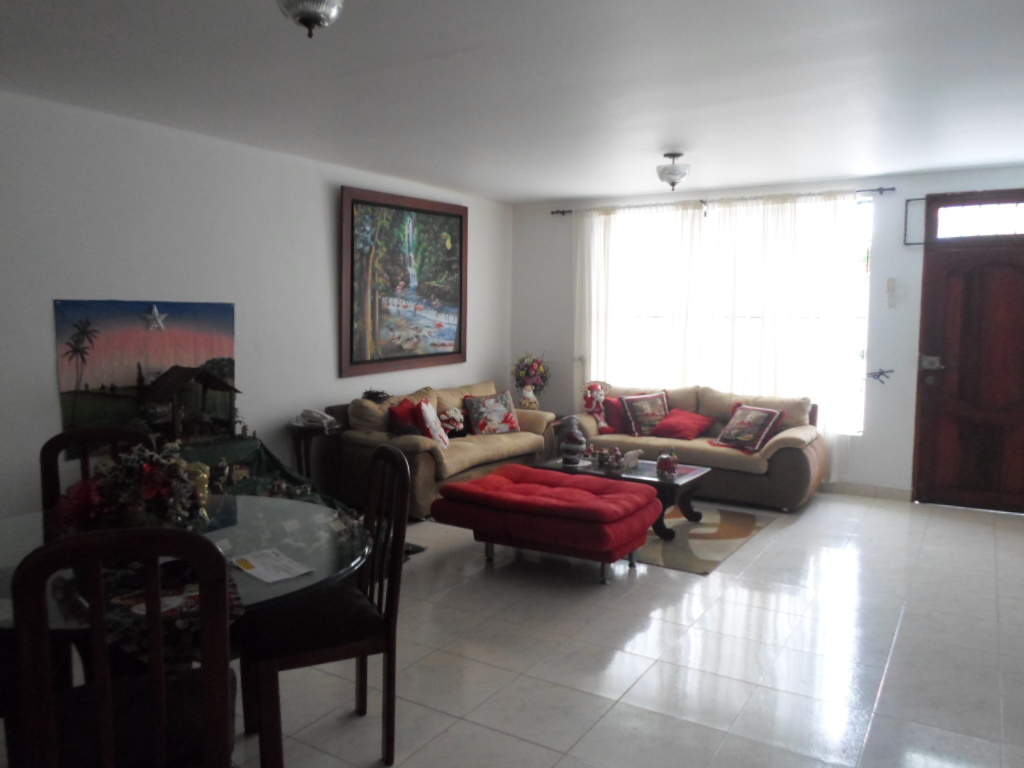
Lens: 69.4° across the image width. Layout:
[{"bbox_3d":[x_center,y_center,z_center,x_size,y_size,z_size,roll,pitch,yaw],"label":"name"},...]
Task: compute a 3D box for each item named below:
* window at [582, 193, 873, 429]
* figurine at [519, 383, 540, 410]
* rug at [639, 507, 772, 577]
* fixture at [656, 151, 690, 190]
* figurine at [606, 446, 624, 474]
[{"bbox_3d":[1.762,-0.617,6.708,2.632,2.005,0.120,3,5,29],"label":"window"},{"bbox_3d":[0.167,0.119,7.046,0.200,0.267,0.170,1,4,14],"label":"figurine"},{"bbox_3d":[0.827,0.981,5.257,1.681,0.012,1.640,3,5,32],"label":"rug"},{"bbox_3d":[1.143,-1.498,5.247,0.241,0.269,0.241,3,5,32],"label":"fixture"},{"bbox_3d":[0.741,0.518,5.288,0.110,0.135,0.100,1,5,8],"label":"figurine"}]

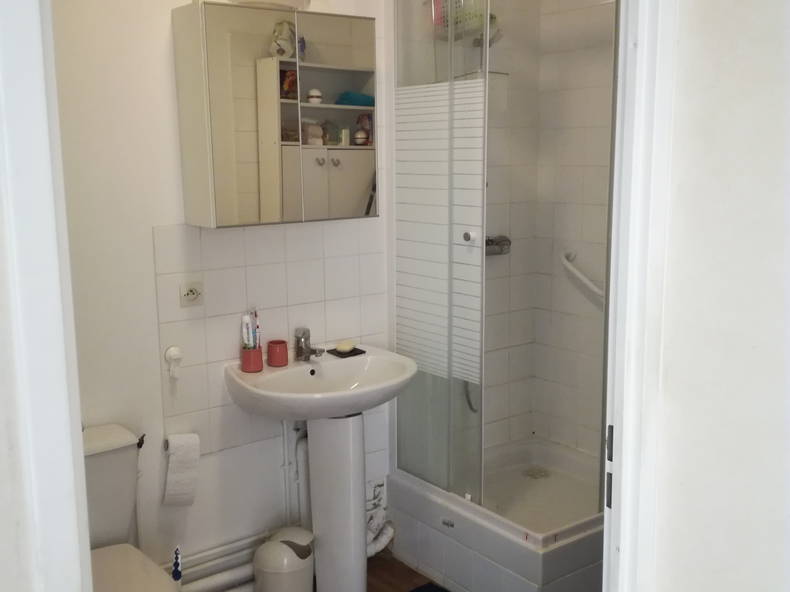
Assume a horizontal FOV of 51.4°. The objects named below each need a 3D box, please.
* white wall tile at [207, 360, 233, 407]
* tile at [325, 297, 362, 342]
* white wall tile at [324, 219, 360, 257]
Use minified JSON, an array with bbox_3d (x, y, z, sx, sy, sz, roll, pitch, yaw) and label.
[{"bbox_3d":[-0.547,0.282,2.704,0.150,0.150,0.010,-8,12,-36],"label":"white wall tile"},{"bbox_3d":[-0.187,0.082,2.937,0.149,0.149,0.010,-8,13,-36],"label":"tile"},{"bbox_3d":[-0.188,-0.212,2.882,0.149,0.149,0.010,-8,13,-36],"label":"white wall tile"}]

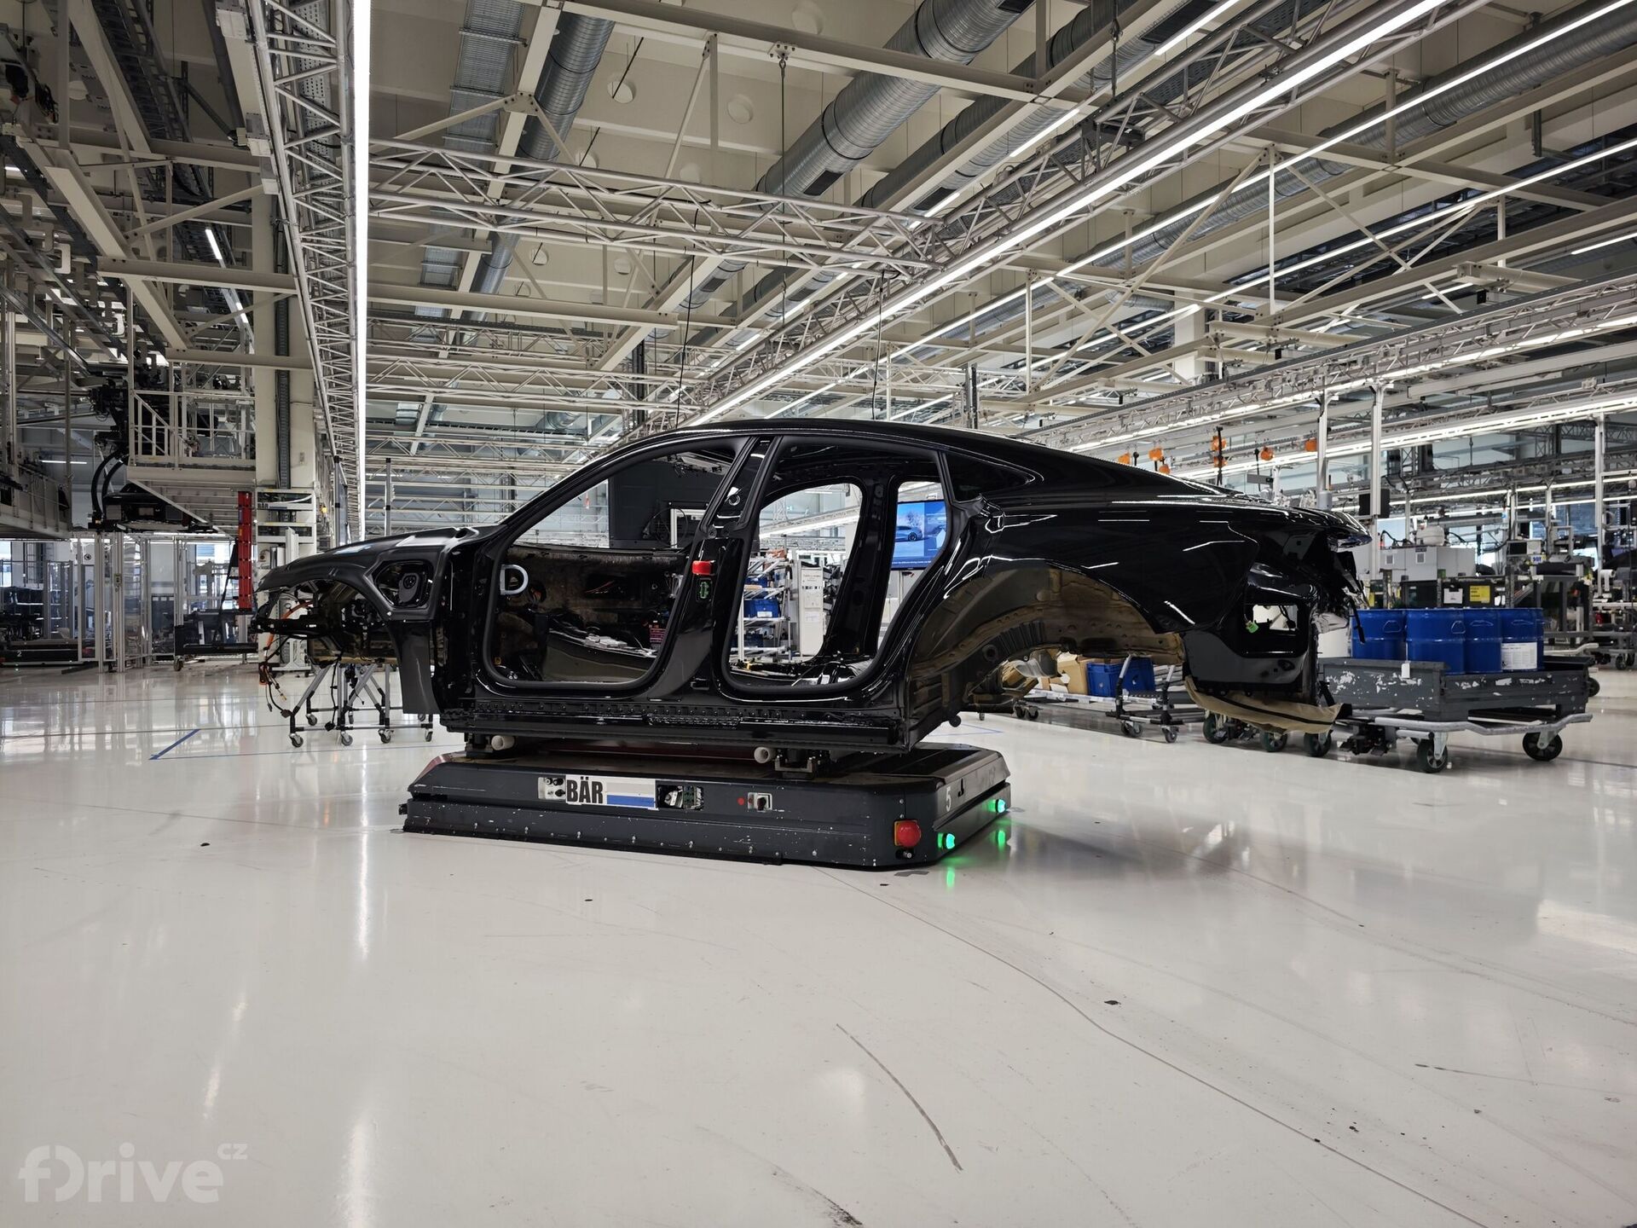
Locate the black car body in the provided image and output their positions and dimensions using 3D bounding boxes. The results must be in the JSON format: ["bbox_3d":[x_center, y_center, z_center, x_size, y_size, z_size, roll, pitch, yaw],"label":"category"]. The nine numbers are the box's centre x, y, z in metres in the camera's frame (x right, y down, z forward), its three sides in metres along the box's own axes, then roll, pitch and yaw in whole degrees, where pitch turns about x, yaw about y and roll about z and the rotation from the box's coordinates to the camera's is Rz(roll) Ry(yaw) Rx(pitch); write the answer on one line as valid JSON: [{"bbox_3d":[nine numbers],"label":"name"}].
[{"bbox_3d":[-0.198,-0.169,4.802,4.660,1.245,1.950,0,0,21],"label":"black car body"}]

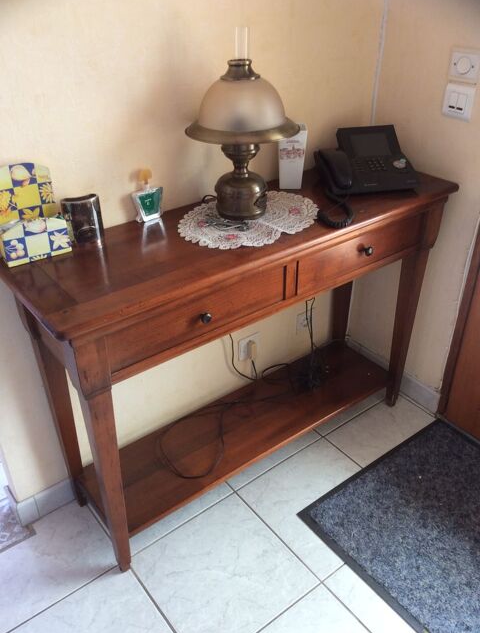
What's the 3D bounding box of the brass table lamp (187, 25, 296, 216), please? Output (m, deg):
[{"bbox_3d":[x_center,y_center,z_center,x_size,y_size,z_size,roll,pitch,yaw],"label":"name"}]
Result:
[{"bbox_3d":[0.010,-0.421,1.326,0.251,0.403,0.251,0,34,0],"label":"brass table lamp"}]

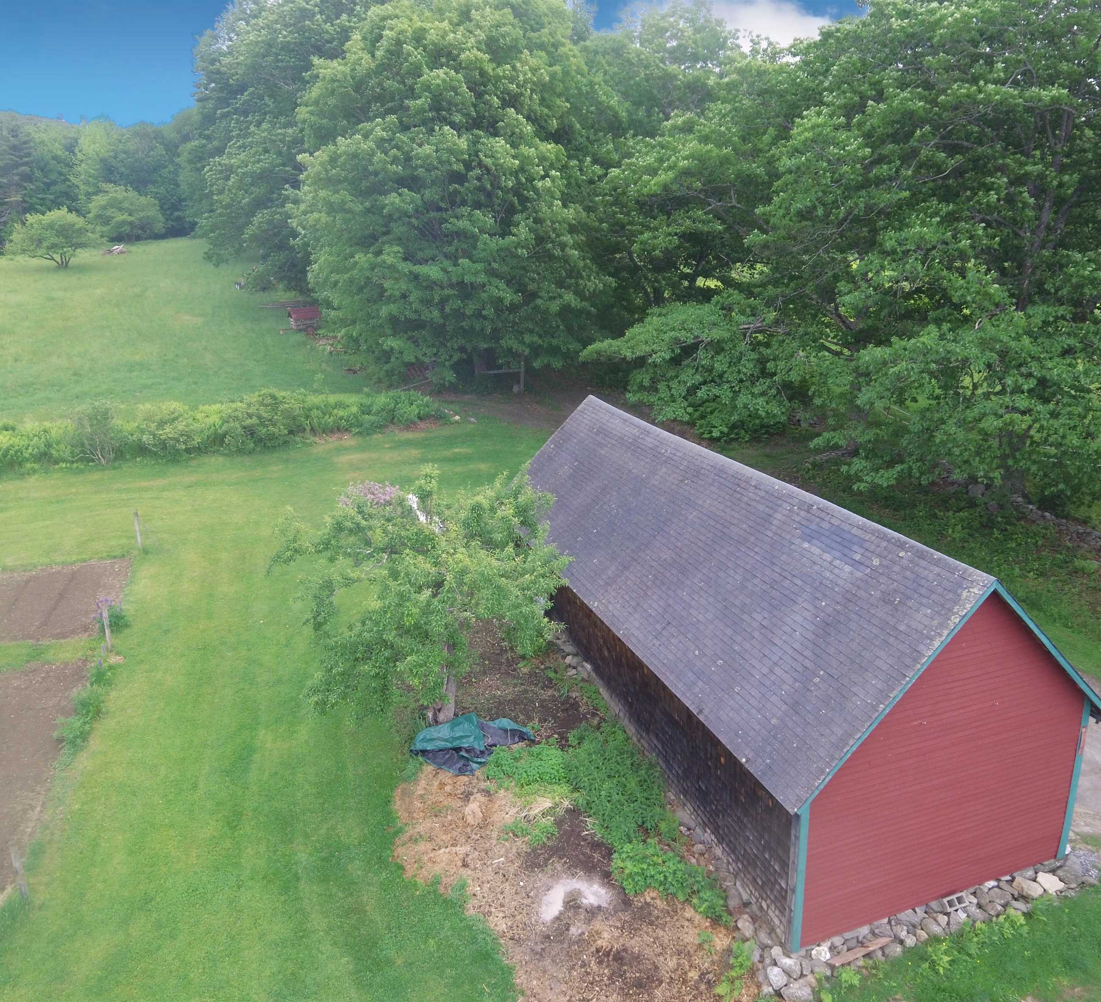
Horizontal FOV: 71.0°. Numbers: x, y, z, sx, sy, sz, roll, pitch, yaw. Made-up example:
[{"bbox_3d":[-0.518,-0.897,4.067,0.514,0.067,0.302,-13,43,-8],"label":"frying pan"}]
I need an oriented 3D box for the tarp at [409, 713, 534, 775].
[{"bbox_3d":[-1.437,4.310,13.844,2.250,0.360,1.350,-2,18,-7],"label":"tarp"}]

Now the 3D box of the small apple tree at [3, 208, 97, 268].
[{"bbox_3d":[-48.529,-25.406,75.000,7.600,5.400,7.200,-11,21,-30],"label":"small apple tree"}]

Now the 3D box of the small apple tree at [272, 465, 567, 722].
[{"bbox_3d":[-2.365,1.926,14.260,5.200,4.600,4.900,-3,18,-9],"label":"small apple tree"}]

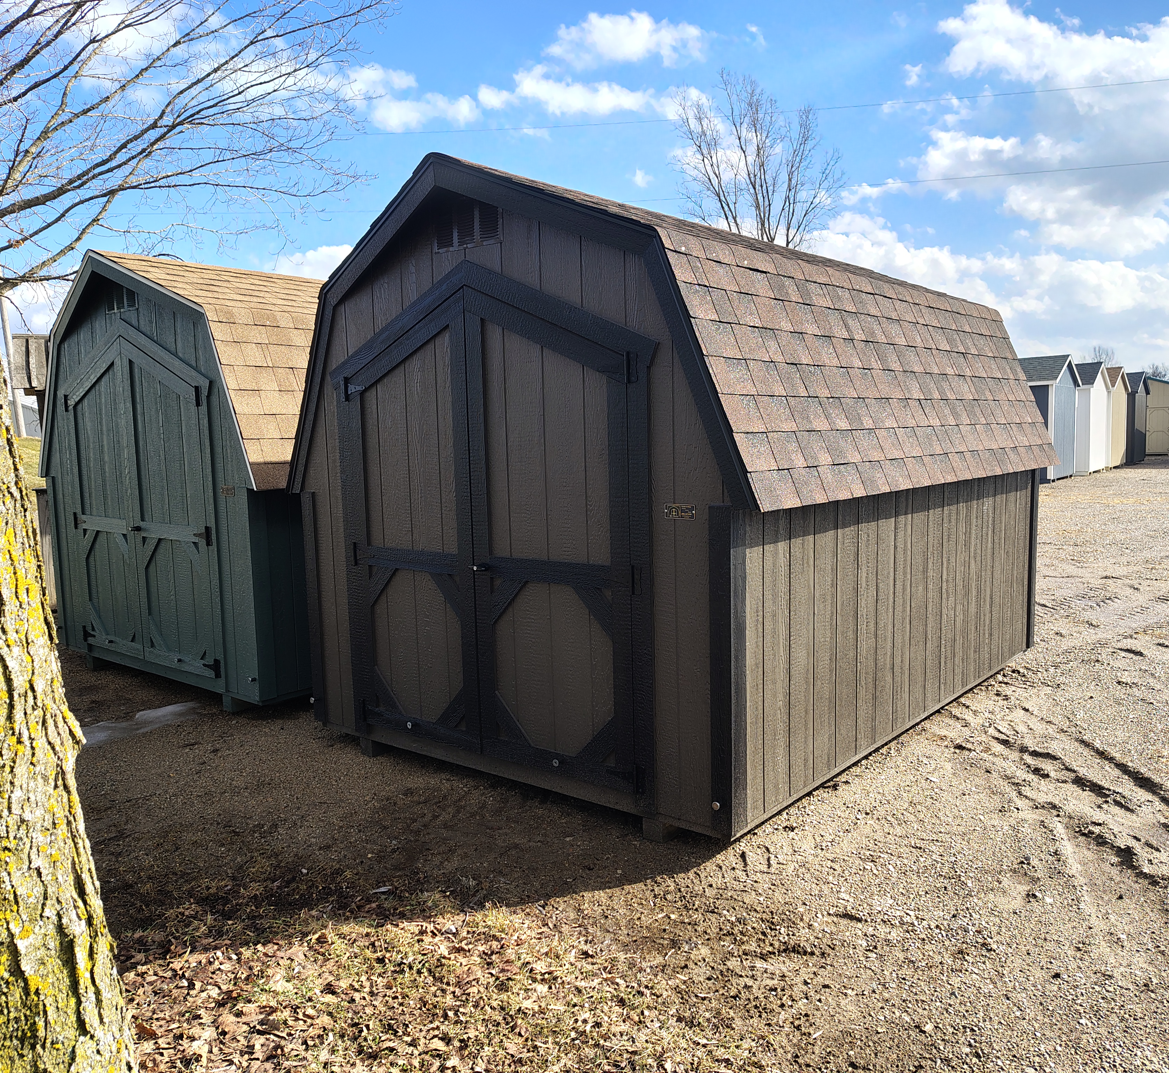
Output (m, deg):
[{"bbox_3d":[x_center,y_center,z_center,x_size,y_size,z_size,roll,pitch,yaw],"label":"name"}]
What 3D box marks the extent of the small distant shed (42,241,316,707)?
[{"bbox_3d":[-1.731,-0.516,7.046,2.617,2.597,3.300,4,9,39],"label":"small distant shed"}]

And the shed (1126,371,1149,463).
[{"bbox_3d":[18.358,-4.246,36.246,3.700,3.207,2.295,2,7,38],"label":"shed"}]

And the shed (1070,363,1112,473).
[{"bbox_3d":[13.967,-3.580,30.685,3.700,3.264,2.546,2,7,38],"label":"shed"}]

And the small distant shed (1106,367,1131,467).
[{"bbox_3d":[15.935,-3.883,33.177,3.700,3.247,2.600,2,7,38],"label":"small distant shed"}]

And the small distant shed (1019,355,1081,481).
[{"bbox_3d":[11.406,-3.200,27.440,3.700,3.315,2.834,2,7,38],"label":"small distant shed"}]

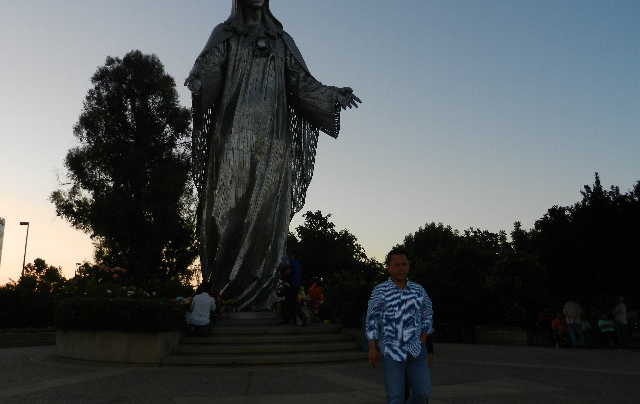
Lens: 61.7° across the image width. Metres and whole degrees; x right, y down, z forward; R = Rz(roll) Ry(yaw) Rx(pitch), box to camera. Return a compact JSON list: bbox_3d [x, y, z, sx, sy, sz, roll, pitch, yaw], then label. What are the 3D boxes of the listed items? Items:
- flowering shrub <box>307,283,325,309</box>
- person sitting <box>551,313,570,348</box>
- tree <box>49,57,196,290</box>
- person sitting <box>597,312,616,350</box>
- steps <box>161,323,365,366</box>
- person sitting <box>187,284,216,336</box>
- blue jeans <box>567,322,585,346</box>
[{"bbox_3d":[-0.112,2.301,13.204,0.460,0.630,0.440,2,-11,-11],"label":"flowering shrub"},{"bbox_3d":[7.534,3.997,16.695,0.560,1.090,0.720,-5,-12,23],"label":"person sitting"},{"bbox_3d":[-8.716,-0.656,22.552,6.200,12.340,6.000,4,-12,-17],"label":"tree"},{"bbox_3d":[8.897,3.963,16.549,0.580,1.080,0.720,-6,-13,30],"label":"person sitting"},{"bbox_3d":[-1.067,3.209,12.056,4.750,0.720,1.800,3,-12,-14],"label":"steps"},{"bbox_3d":[-2.635,2.404,11.909,0.580,1.100,0.680,0,-11,3],"label":"person sitting"},{"bbox_3d":[7.907,4.089,16.524,0.500,0.790,0.330,-6,-13,28],"label":"blue jeans"}]

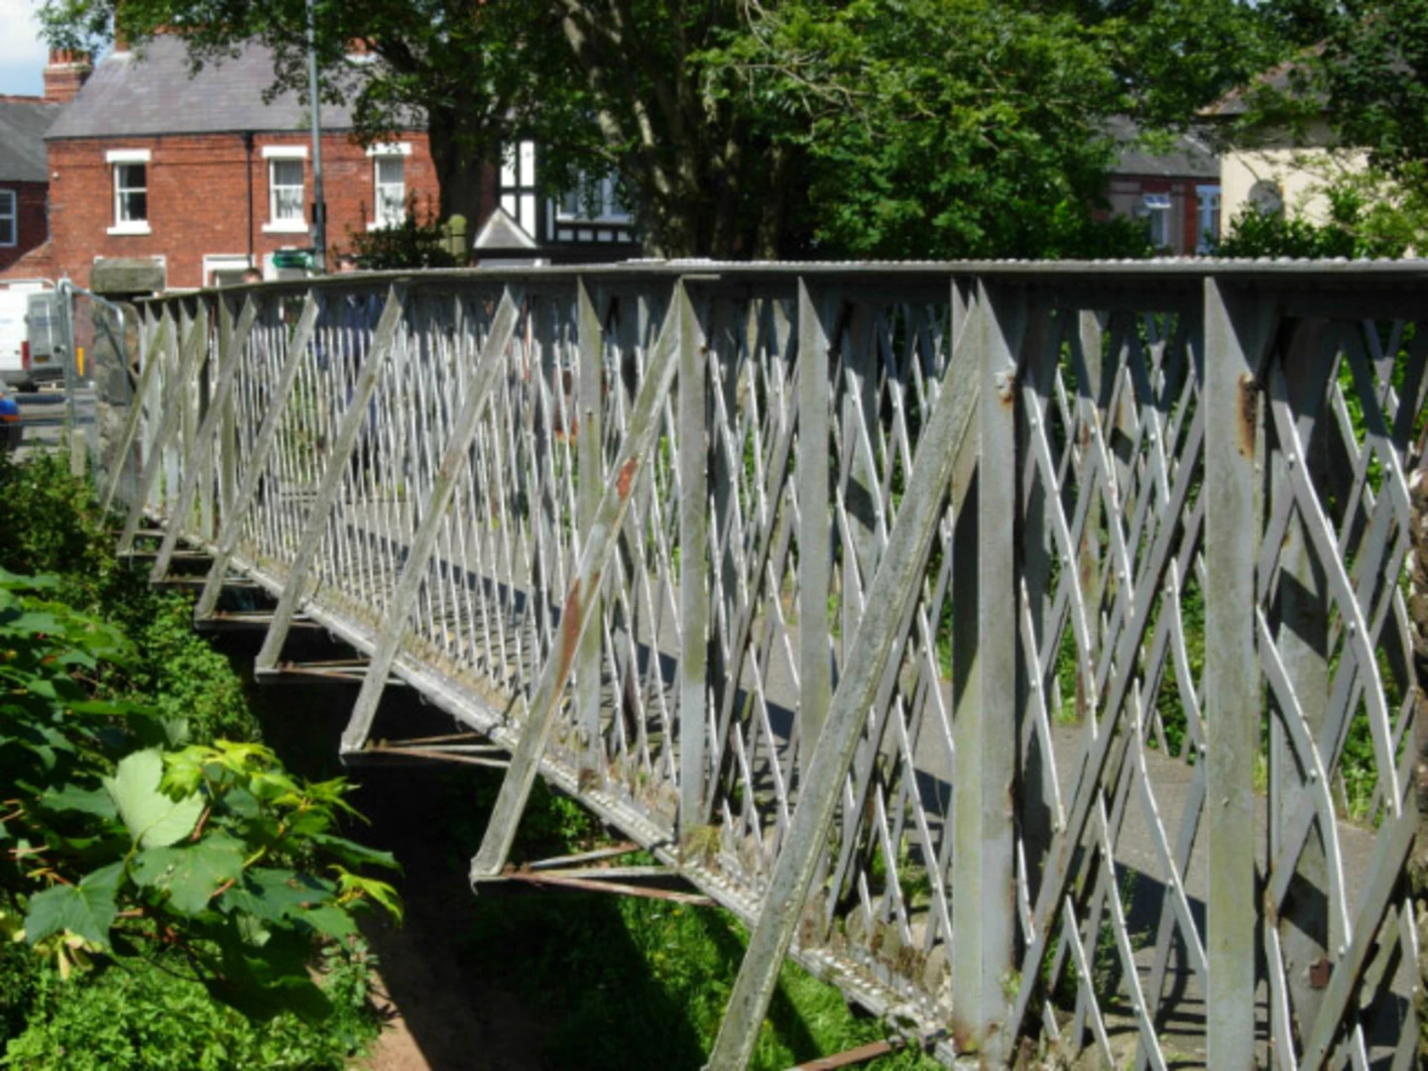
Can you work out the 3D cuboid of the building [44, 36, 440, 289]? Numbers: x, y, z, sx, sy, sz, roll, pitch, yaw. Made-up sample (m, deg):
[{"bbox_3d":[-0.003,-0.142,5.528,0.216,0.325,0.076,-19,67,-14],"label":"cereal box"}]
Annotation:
[{"bbox_3d":[-8.451,-7.202,92.987,10.165,8.000,6.800,1,3,27],"label":"building"}]

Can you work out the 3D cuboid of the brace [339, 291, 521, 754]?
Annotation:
[{"bbox_3d":[-0.865,-0.052,13.144,0.075,1.510,0.065,19,-3,-12],"label":"brace"}]

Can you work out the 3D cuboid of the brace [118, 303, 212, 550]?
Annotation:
[{"bbox_3d":[-3.173,-0.627,24.562,0.075,1.519,0.065,17,-3,-12],"label":"brace"}]

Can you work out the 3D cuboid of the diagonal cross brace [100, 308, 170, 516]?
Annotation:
[{"bbox_3d":[-3.736,-0.779,27.416,0.075,1.474,0.065,16,-3,-12],"label":"diagonal cross brace"}]

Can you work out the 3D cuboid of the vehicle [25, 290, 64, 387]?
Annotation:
[{"bbox_3d":[-15.273,-3.931,85.931,4.700,2.050,1.950,1,3,27],"label":"vehicle"}]

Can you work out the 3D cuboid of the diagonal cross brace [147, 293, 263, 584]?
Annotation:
[{"bbox_3d":[-2.581,-0.500,21.707,0.075,1.524,0.065,18,-3,-12],"label":"diagonal cross brace"}]

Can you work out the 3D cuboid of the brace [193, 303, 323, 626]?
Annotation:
[{"bbox_3d":[-2.009,-0.356,18.853,0.075,1.515,0.065,19,-3,-12],"label":"brace"}]

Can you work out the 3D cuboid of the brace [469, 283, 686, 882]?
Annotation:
[{"bbox_3d":[-0.316,0.108,10.290,0.075,1.519,0.065,19,-3,-12],"label":"brace"}]

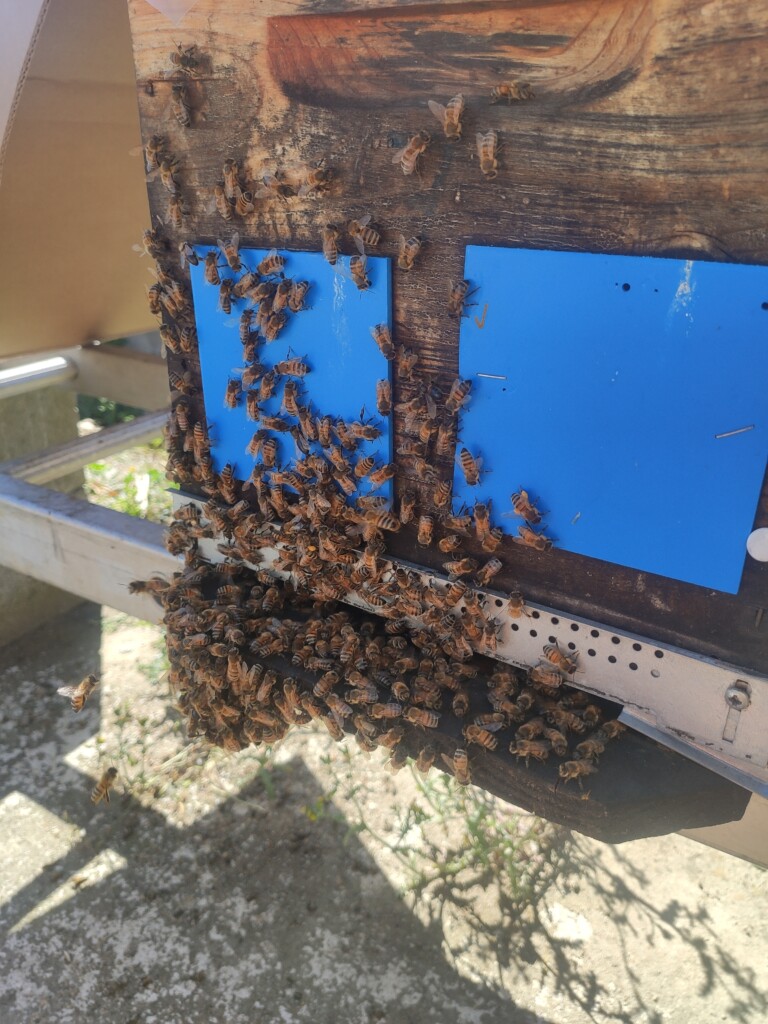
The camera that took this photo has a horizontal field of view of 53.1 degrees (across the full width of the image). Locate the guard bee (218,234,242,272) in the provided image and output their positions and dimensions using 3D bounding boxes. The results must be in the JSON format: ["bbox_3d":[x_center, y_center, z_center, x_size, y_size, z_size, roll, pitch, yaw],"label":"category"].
[{"bbox_3d":[-0.060,-0.102,0.306,0.008,0.013,0.005,-5,16,36],"label":"guard bee"}]

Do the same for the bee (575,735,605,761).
[{"bbox_3d":[0.073,0.085,0.272,0.013,0.005,0.006,-8,26,-17],"label":"bee"}]

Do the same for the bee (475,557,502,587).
[{"bbox_3d":[0.040,0.023,0.295,0.006,0.013,0.005,43,39,11],"label":"bee"}]

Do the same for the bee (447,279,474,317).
[{"bbox_3d":[0.025,-0.070,0.254,0.007,0.013,0.005,34,36,18],"label":"bee"}]

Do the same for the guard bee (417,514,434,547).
[{"bbox_3d":[0.016,0.008,0.301,0.006,0.013,0.005,18,29,28],"label":"guard bee"}]

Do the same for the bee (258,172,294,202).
[{"bbox_3d":[-0.039,-0.120,0.284,0.014,0.008,0.005,31,34,20],"label":"bee"}]

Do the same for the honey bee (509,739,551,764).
[{"bbox_3d":[0.052,0.084,0.272,0.013,0.005,0.006,4,25,8],"label":"honey bee"}]

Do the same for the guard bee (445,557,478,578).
[{"bbox_3d":[0.029,0.020,0.297,0.014,0.006,0.005,-7,16,36],"label":"guard bee"}]

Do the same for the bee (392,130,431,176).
[{"bbox_3d":[0.011,-0.117,0.251,0.007,0.014,0.005,39,37,15],"label":"bee"}]

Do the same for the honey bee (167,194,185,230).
[{"bbox_3d":[-0.084,-0.123,0.315,0.006,0.013,0.005,11,26,31],"label":"honey bee"}]

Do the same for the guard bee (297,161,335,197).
[{"bbox_3d":[-0.023,-0.115,0.267,0.013,0.007,0.005,-14,12,39],"label":"guard bee"}]

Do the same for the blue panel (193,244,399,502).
[{"bbox_3d":[-0.039,-0.054,0.317,0.097,0.101,0.003,15,29,29],"label":"blue panel"}]

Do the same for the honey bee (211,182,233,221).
[{"bbox_3d":[-0.063,-0.121,0.301,0.005,0.013,0.005,-8,16,37],"label":"honey bee"}]

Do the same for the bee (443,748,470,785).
[{"bbox_3d":[0.027,0.092,0.277,0.008,0.013,0.005,5,24,33],"label":"bee"}]

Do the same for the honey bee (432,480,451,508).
[{"bbox_3d":[0.022,-0.006,0.285,0.006,0.013,0.005,30,50,21],"label":"honey bee"}]

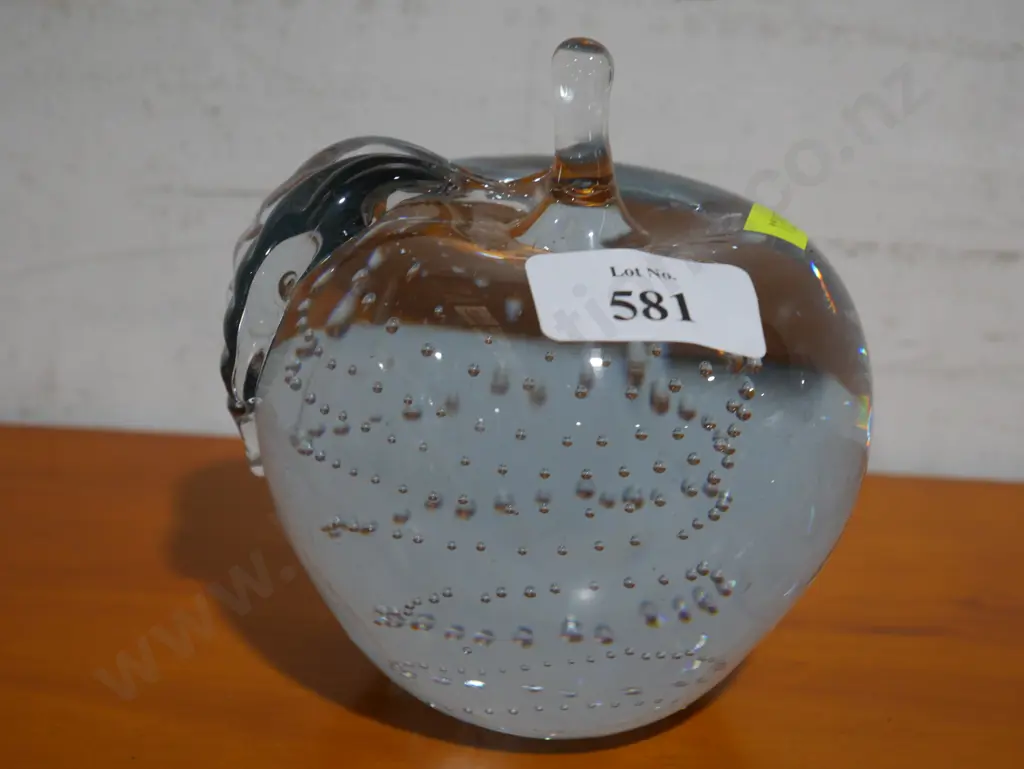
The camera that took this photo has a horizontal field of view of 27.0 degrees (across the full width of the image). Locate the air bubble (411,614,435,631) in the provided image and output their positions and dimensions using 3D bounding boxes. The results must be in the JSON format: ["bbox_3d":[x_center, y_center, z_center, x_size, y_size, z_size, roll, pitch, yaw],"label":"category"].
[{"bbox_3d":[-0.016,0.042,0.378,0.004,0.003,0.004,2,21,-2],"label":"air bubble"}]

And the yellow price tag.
[{"bbox_3d":[0.050,-0.029,0.400,0.013,0.003,0.018,19,18,-1],"label":"yellow price tag"}]

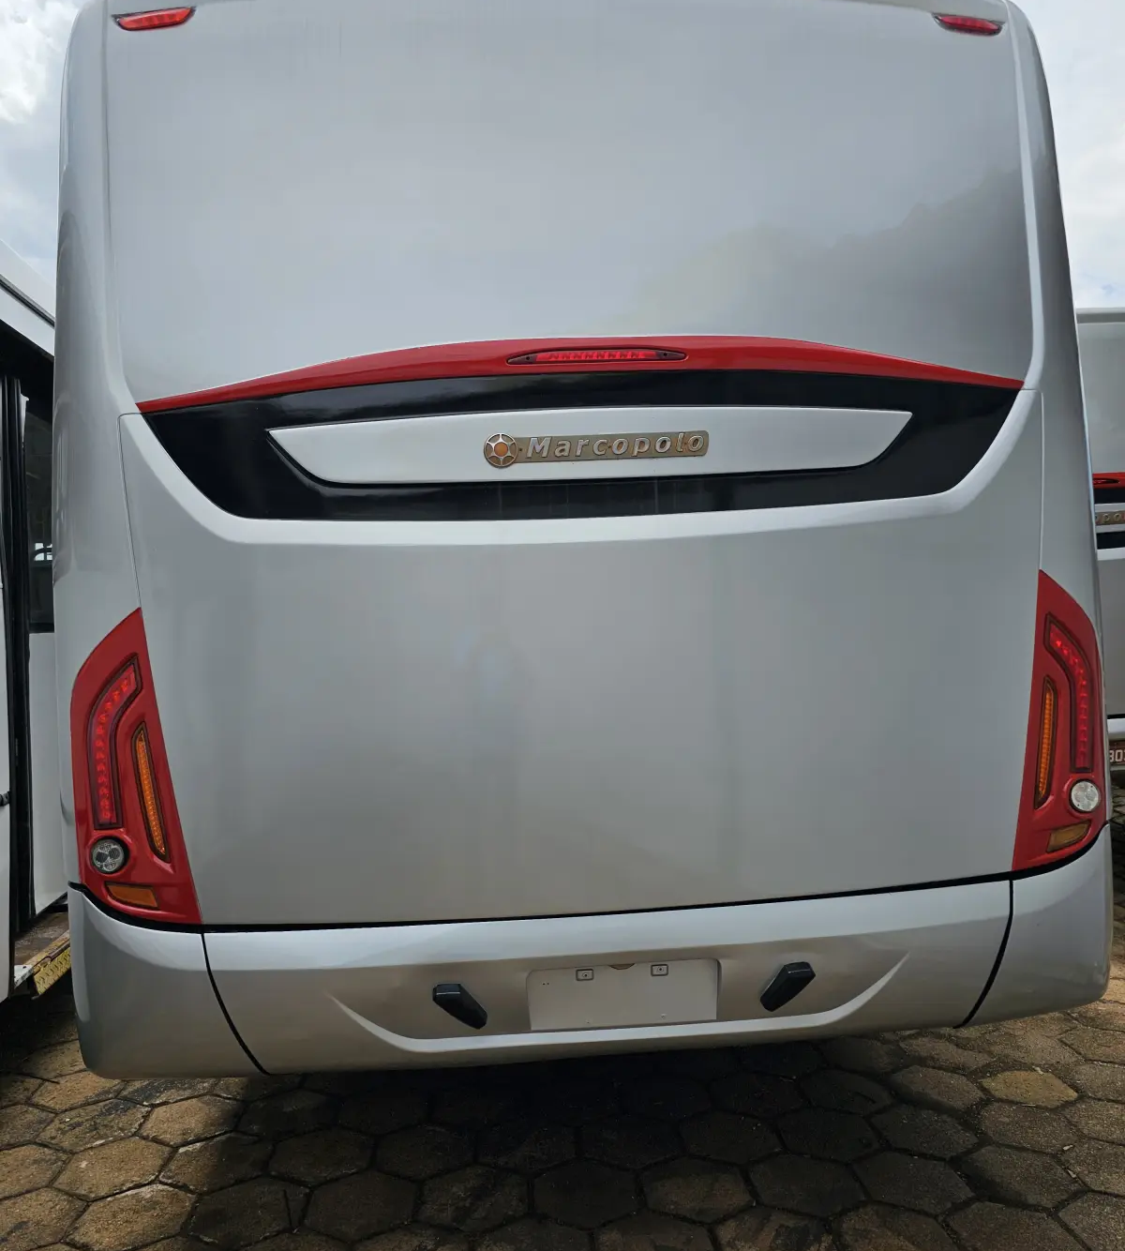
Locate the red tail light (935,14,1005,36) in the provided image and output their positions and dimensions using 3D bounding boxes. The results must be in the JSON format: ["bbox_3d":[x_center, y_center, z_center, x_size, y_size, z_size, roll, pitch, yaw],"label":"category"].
[{"bbox_3d":[0.979,-1.442,2.405,0.195,0.044,0.050,-2,-1,-13],"label":"red tail light"}]

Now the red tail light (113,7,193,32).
[{"bbox_3d":[-0.922,-1.360,2.247,0.195,0.044,0.050,-3,-1,3],"label":"red tail light"}]

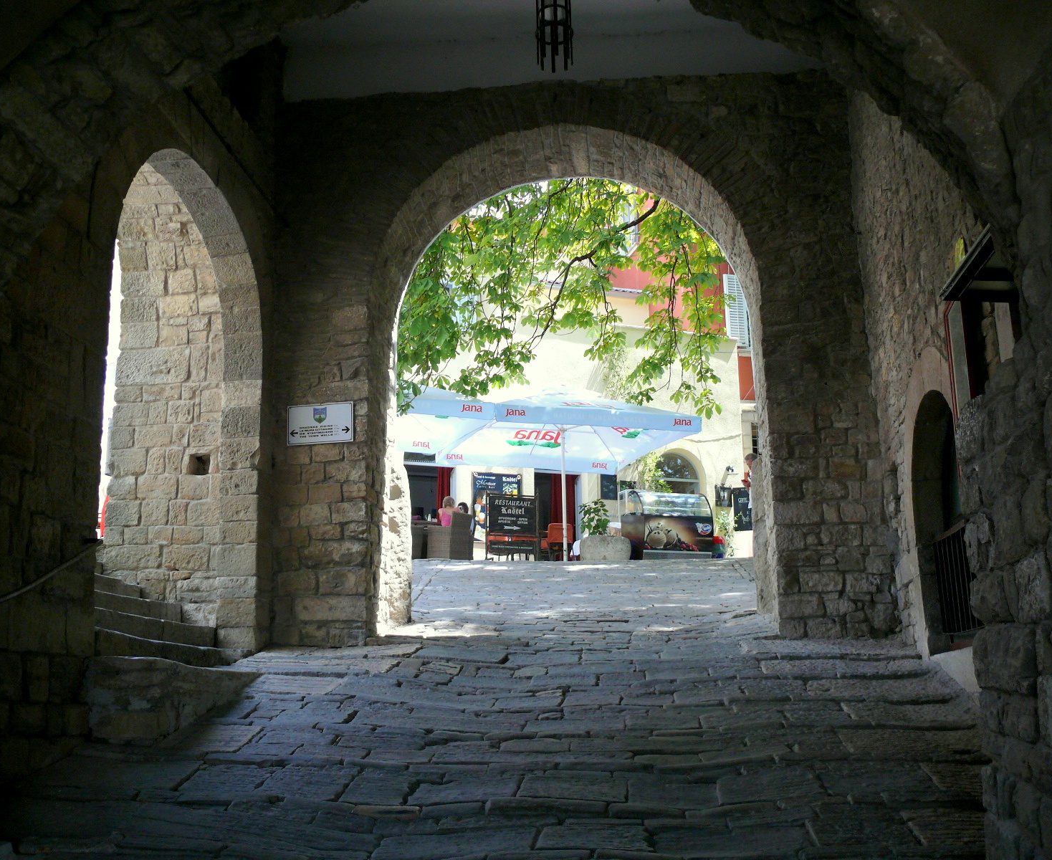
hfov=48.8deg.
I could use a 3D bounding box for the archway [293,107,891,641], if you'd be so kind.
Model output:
[{"bbox_3d":[0.535,-0.485,11.965,5.519,5.316,1.600,-2,-13,5],"label":"archway"}]

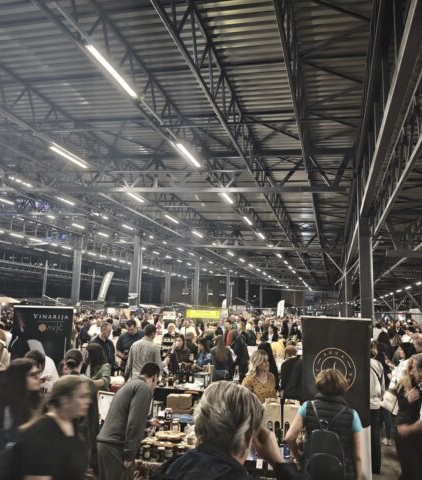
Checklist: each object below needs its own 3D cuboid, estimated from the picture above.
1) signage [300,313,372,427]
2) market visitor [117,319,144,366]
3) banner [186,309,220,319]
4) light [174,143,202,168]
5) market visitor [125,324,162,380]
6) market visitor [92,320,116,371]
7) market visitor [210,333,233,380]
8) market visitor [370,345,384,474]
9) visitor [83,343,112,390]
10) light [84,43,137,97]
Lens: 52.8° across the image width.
[{"bbox_3d":[1.536,1.962,5.139,0.850,1.980,0.180,-1,-10,13],"label":"signage"},{"bbox_3d":[-1.393,2.291,7.250,0.550,1.840,0.400,2,-9,0],"label":"market visitor"},{"bbox_3d":[-0.340,2.939,17.000,1.320,0.360,0.040,-1,-9,16],"label":"banner"},{"bbox_3d":[-0.476,-1.924,9.800,0.120,0.100,1.500,-1,-10,16],"label":"light"},{"bbox_3d":[-0.930,2.146,6.265,0.530,1.770,0.380,-2,-9,18],"label":"market visitor"},{"bbox_3d":[-1.796,2.257,6.953,0.360,1.800,0.500,-6,-12,40],"label":"market visitor"},{"bbox_3d":[0.168,2.456,7.269,0.460,1.610,0.320,3,-9,-9],"label":"market visitor"},{"bbox_3d":[2.211,2.216,5.712,0.340,1.690,0.450,-2,-10,21],"label":"market visitor"},{"bbox_3d":[-1.537,2.157,5.573,0.420,1.560,0.450,1,-9,6],"label":"visitor"},{"bbox_3d":[-1.462,-2.506,6.443,0.110,0.090,1.500,-1,-9,16],"label":"light"}]

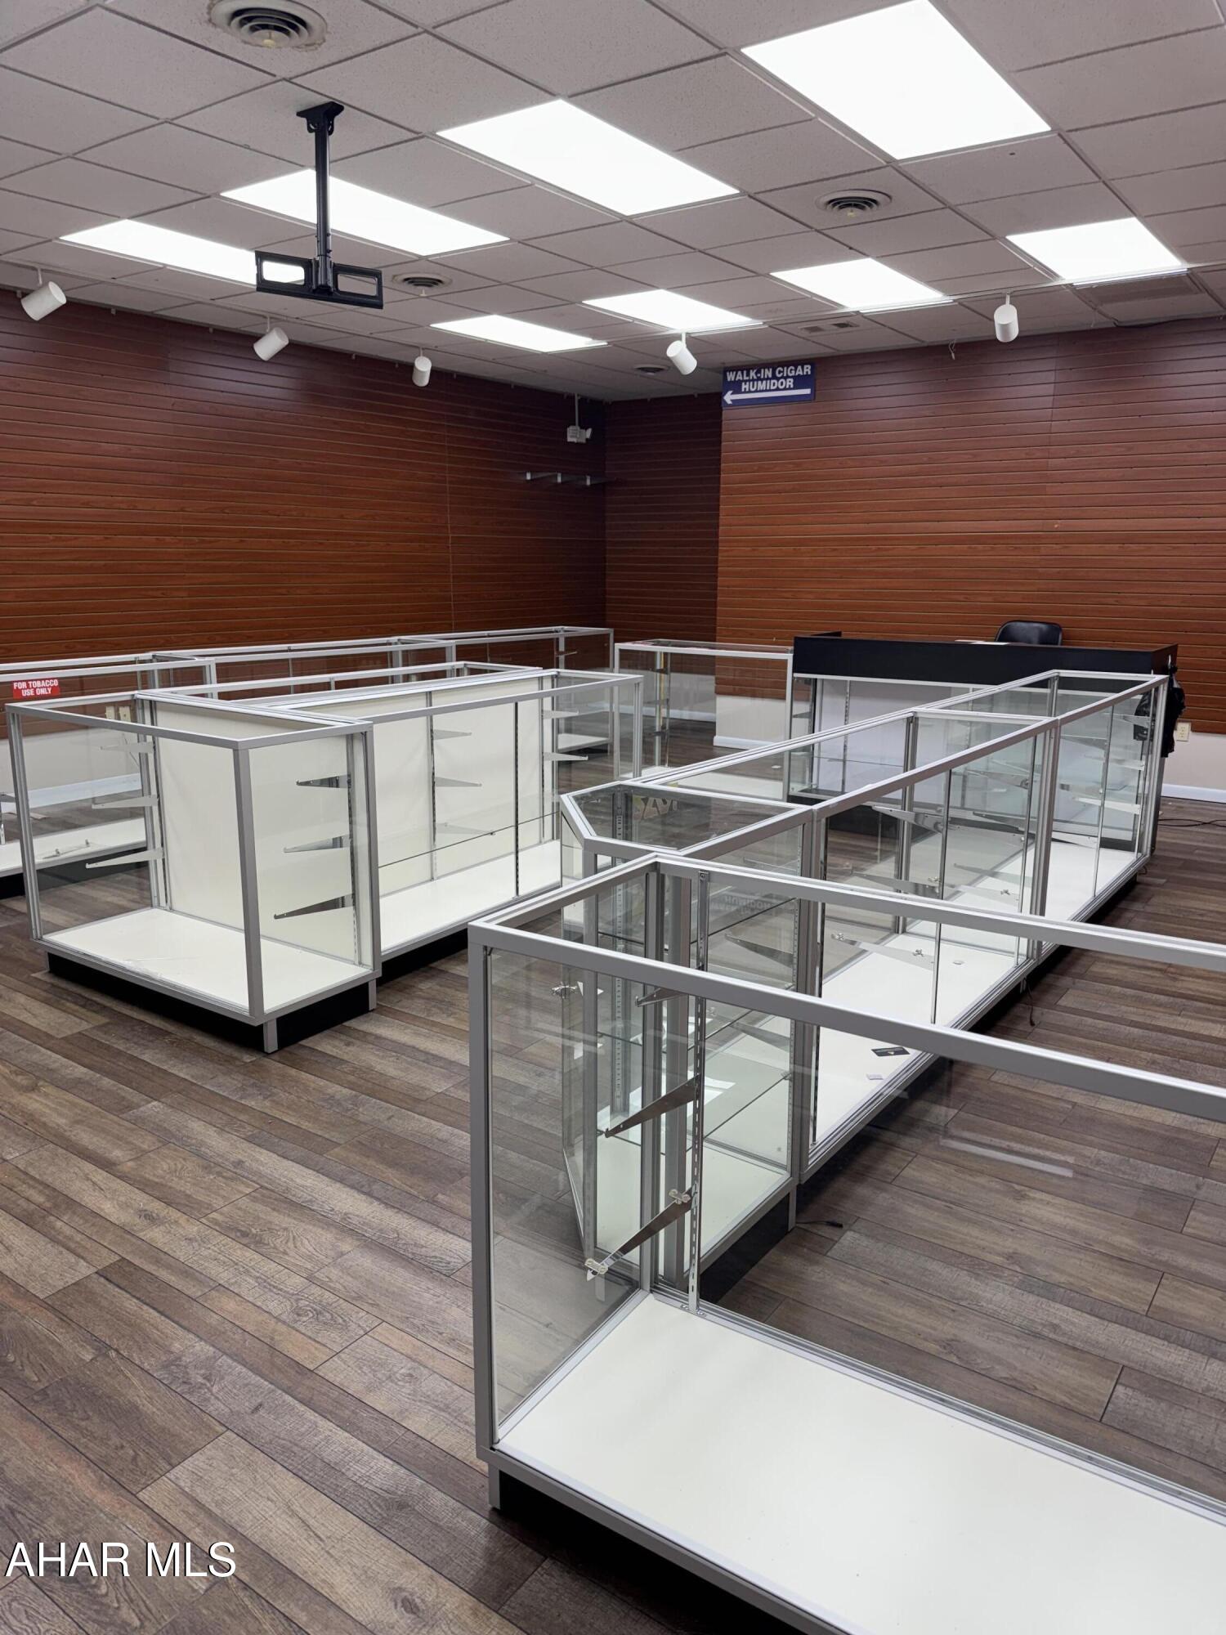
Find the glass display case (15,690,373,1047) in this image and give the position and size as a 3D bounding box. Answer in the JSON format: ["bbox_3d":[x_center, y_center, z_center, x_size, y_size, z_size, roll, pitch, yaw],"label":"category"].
[{"bbox_3d":[-1.504,0.121,4.038,1.340,0.979,0.523,10,16,34],"label":"glass display case"}]

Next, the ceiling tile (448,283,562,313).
[{"bbox_3d":[-0.644,-2.987,6.525,0.600,0.020,0.600,10,16,35],"label":"ceiling tile"}]

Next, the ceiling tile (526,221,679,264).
[{"bbox_3d":[-0.018,-2.715,5.352,0.600,0.020,0.600,10,16,35],"label":"ceiling tile"}]

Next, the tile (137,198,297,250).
[{"bbox_3d":[-1.724,-2.667,5.100,0.600,0.020,0.600,10,16,35],"label":"tile"}]

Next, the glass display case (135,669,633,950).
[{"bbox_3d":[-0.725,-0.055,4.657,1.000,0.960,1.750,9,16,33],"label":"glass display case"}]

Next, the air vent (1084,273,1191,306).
[{"bbox_3d":[2.894,-2.904,6.225,0.580,0.030,0.570,10,16,35],"label":"air vent"}]

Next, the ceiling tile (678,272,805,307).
[{"bbox_3d":[0.698,-2.934,6.329,0.600,0.020,0.600,10,16,35],"label":"ceiling tile"}]

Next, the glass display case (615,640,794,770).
[{"bbox_3d":[0.662,-0.563,7.026,1.210,0.979,0.515,10,16,35],"label":"glass display case"}]

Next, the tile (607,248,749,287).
[{"bbox_3d":[0.338,-2.825,5.834,0.600,0.020,0.600,10,16,35],"label":"tile"}]

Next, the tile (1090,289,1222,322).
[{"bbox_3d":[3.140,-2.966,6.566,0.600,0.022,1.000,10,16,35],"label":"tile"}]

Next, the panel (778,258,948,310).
[{"bbox_3d":[1.367,-2.926,6.207,0.605,0.060,1.210,10,16,35],"label":"panel"}]

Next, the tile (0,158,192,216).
[{"bbox_3d":[-2.075,-2.549,4.606,0.600,0.022,0.600,10,16,35],"label":"tile"}]

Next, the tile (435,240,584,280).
[{"bbox_3d":[-0.513,-2.800,5.715,0.600,0.020,0.600,10,16,35],"label":"tile"}]

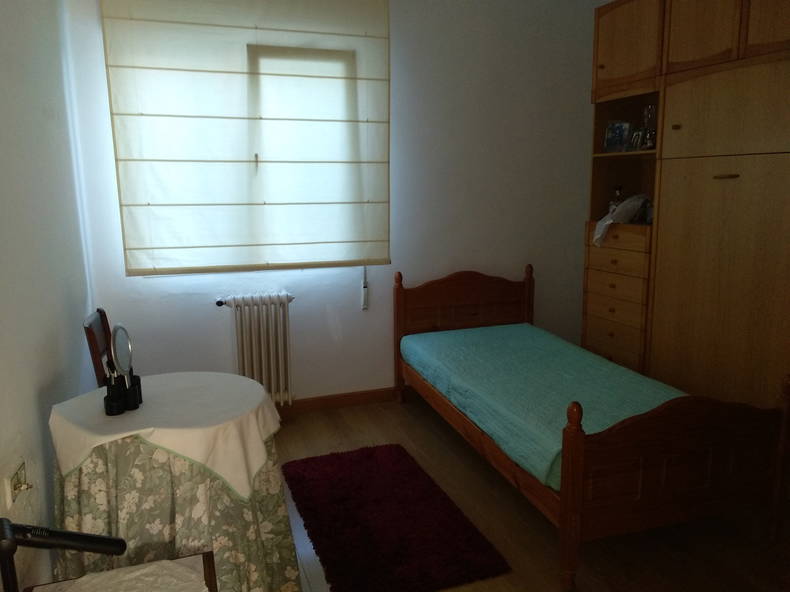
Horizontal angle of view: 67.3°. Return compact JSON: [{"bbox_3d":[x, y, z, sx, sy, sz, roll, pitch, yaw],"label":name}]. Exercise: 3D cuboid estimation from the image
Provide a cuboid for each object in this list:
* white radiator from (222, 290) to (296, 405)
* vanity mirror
[{"bbox_3d":[-0.815,0.332,3.595,0.416,0.683,0.130,-4,10,-18],"label":"white radiator"},{"bbox_3d":[-0.845,0.217,1.829,0.080,0.260,0.120,1,10,10],"label":"vanity mirror"}]

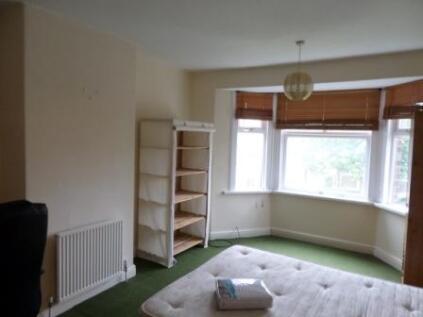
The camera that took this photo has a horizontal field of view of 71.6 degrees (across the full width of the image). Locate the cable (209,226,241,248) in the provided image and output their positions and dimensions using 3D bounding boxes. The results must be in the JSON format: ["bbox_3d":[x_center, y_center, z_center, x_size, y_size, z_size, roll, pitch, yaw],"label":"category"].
[{"bbox_3d":[0.208,1.174,4.406,0.490,0.200,0.320,1,4,-16],"label":"cable"}]

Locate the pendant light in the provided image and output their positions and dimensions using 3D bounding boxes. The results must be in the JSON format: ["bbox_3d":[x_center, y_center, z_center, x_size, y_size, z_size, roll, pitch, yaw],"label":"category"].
[{"bbox_3d":[0.852,-0.848,2.856,0.285,0.580,0.285,4,4,29],"label":"pendant light"}]

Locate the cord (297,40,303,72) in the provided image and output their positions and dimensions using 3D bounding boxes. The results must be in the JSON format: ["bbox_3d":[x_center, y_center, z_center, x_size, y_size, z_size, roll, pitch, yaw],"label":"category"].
[{"bbox_3d":[0.857,-0.989,2.847,0.040,0.300,0.040,4,4,29],"label":"cord"}]

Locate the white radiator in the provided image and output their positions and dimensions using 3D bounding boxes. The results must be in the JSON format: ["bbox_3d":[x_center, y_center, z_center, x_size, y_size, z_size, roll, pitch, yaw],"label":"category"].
[{"bbox_3d":[-1.100,0.897,2.689,0.075,0.545,0.660,4,4,31],"label":"white radiator"}]

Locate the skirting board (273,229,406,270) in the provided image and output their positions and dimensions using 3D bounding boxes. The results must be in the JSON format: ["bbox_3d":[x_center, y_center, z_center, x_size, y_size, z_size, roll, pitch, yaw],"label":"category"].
[{"bbox_3d":[1.682,1.274,4.214,1.800,0.115,0.430,4,4,29],"label":"skirting board"}]

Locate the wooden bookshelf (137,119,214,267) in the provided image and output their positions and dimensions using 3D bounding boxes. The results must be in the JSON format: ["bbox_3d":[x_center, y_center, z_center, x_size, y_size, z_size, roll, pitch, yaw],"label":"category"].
[{"bbox_3d":[-0.485,0.407,3.932,0.540,1.750,0.840,4,4,31],"label":"wooden bookshelf"}]

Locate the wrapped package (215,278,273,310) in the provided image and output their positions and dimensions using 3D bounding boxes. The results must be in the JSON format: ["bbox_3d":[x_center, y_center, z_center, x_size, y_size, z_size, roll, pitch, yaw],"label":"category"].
[{"bbox_3d":[0.212,0.953,2.062,0.360,0.090,0.250,1,4,-5],"label":"wrapped package"}]

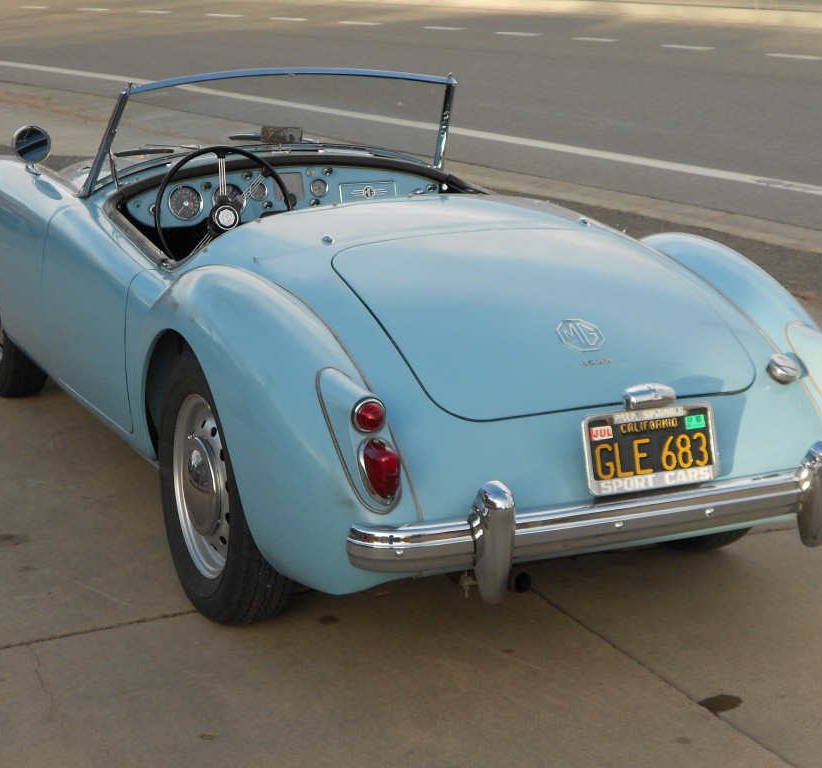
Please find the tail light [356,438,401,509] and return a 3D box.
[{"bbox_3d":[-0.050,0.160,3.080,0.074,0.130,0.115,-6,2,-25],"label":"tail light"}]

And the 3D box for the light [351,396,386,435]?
[{"bbox_3d":[-0.078,0.058,3.119,0.067,0.067,0.042,-6,10,-25],"label":"light"}]

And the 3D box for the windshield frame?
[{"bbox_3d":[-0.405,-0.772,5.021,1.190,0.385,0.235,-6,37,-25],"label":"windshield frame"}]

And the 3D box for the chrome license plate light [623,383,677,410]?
[{"bbox_3d":[0.477,0.025,3.299,0.113,0.043,0.048,-6,15,-25],"label":"chrome license plate light"}]

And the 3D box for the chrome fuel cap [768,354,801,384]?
[{"bbox_3d":[0.830,-0.033,3.694,0.074,0.032,0.074,13,46,-13],"label":"chrome fuel cap"}]

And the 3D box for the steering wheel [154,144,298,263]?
[{"bbox_3d":[-0.517,-0.459,4.598,0.403,0.403,0.080,-6,-6,-25],"label":"steering wheel"}]

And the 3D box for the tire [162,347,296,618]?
[{"bbox_3d":[-0.426,0.226,3.820,0.163,0.640,0.645,-6,15,-25],"label":"tire"}]

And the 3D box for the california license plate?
[{"bbox_3d":[0.484,0.129,3.316,0.313,0.161,0.015,-6,1,-25],"label":"california license plate"}]

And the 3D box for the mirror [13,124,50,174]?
[{"bbox_3d":[-1.198,-0.734,5.232,0.122,0.155,0.070,-7,15,-28],"label":"mirror"}]

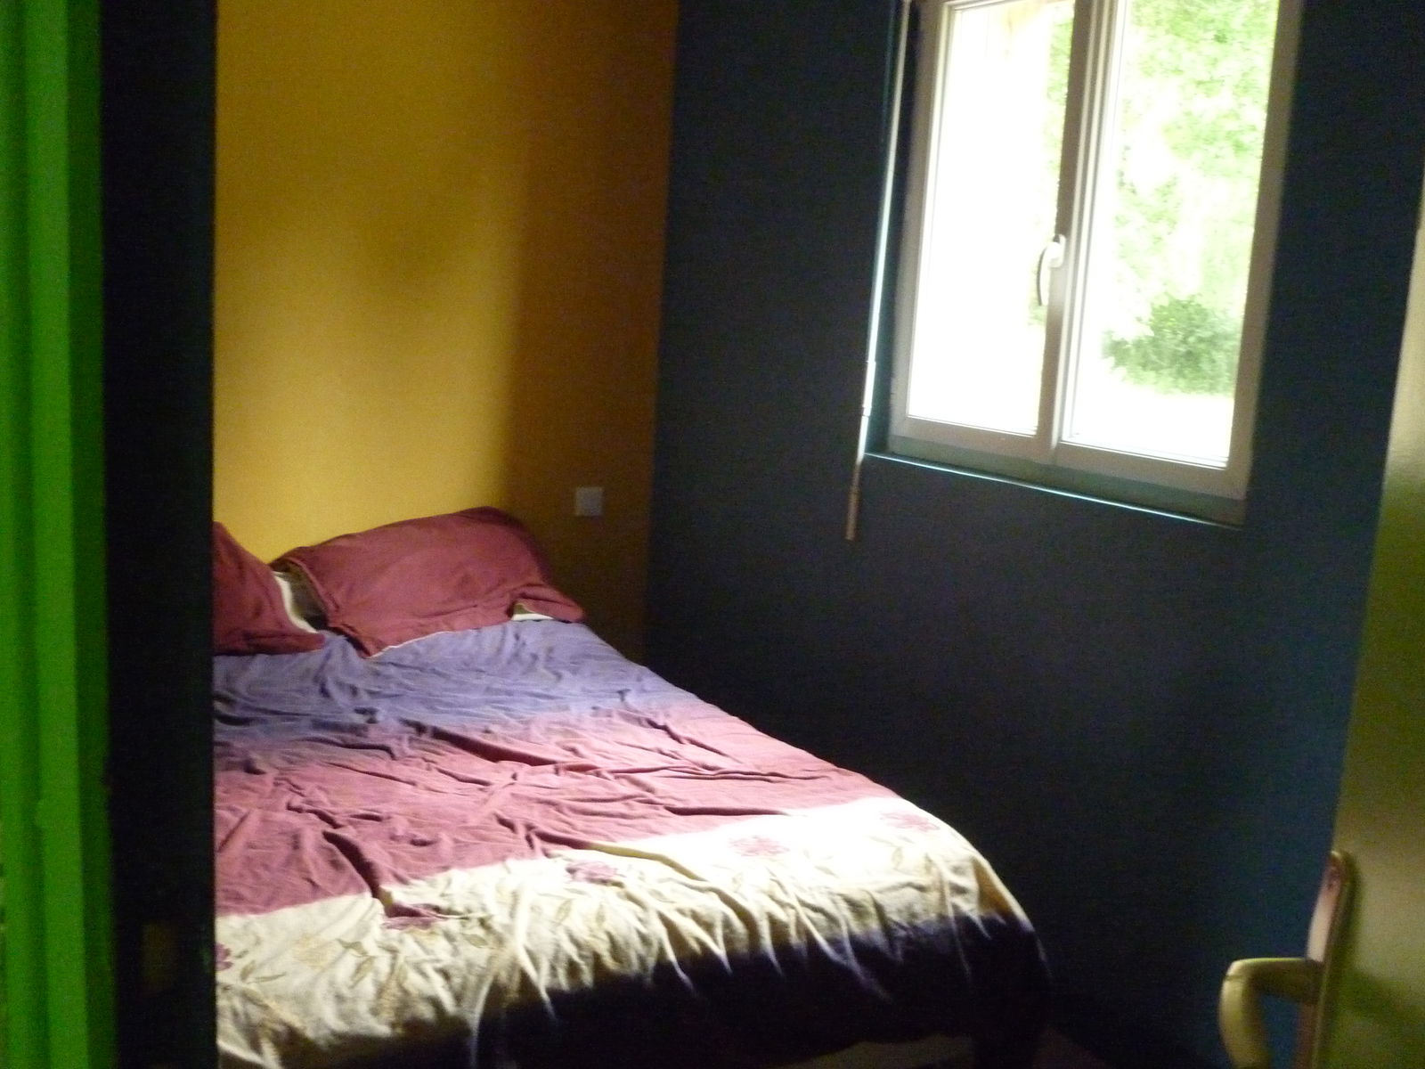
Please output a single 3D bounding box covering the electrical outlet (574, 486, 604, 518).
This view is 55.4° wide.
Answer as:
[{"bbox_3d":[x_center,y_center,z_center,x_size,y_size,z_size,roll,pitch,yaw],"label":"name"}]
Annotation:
[{"bbox_3d":[-0.356,-0.095,3.920,0.083,0.083,0.015,-1,10,-27],"label":"electrical outlet"}]

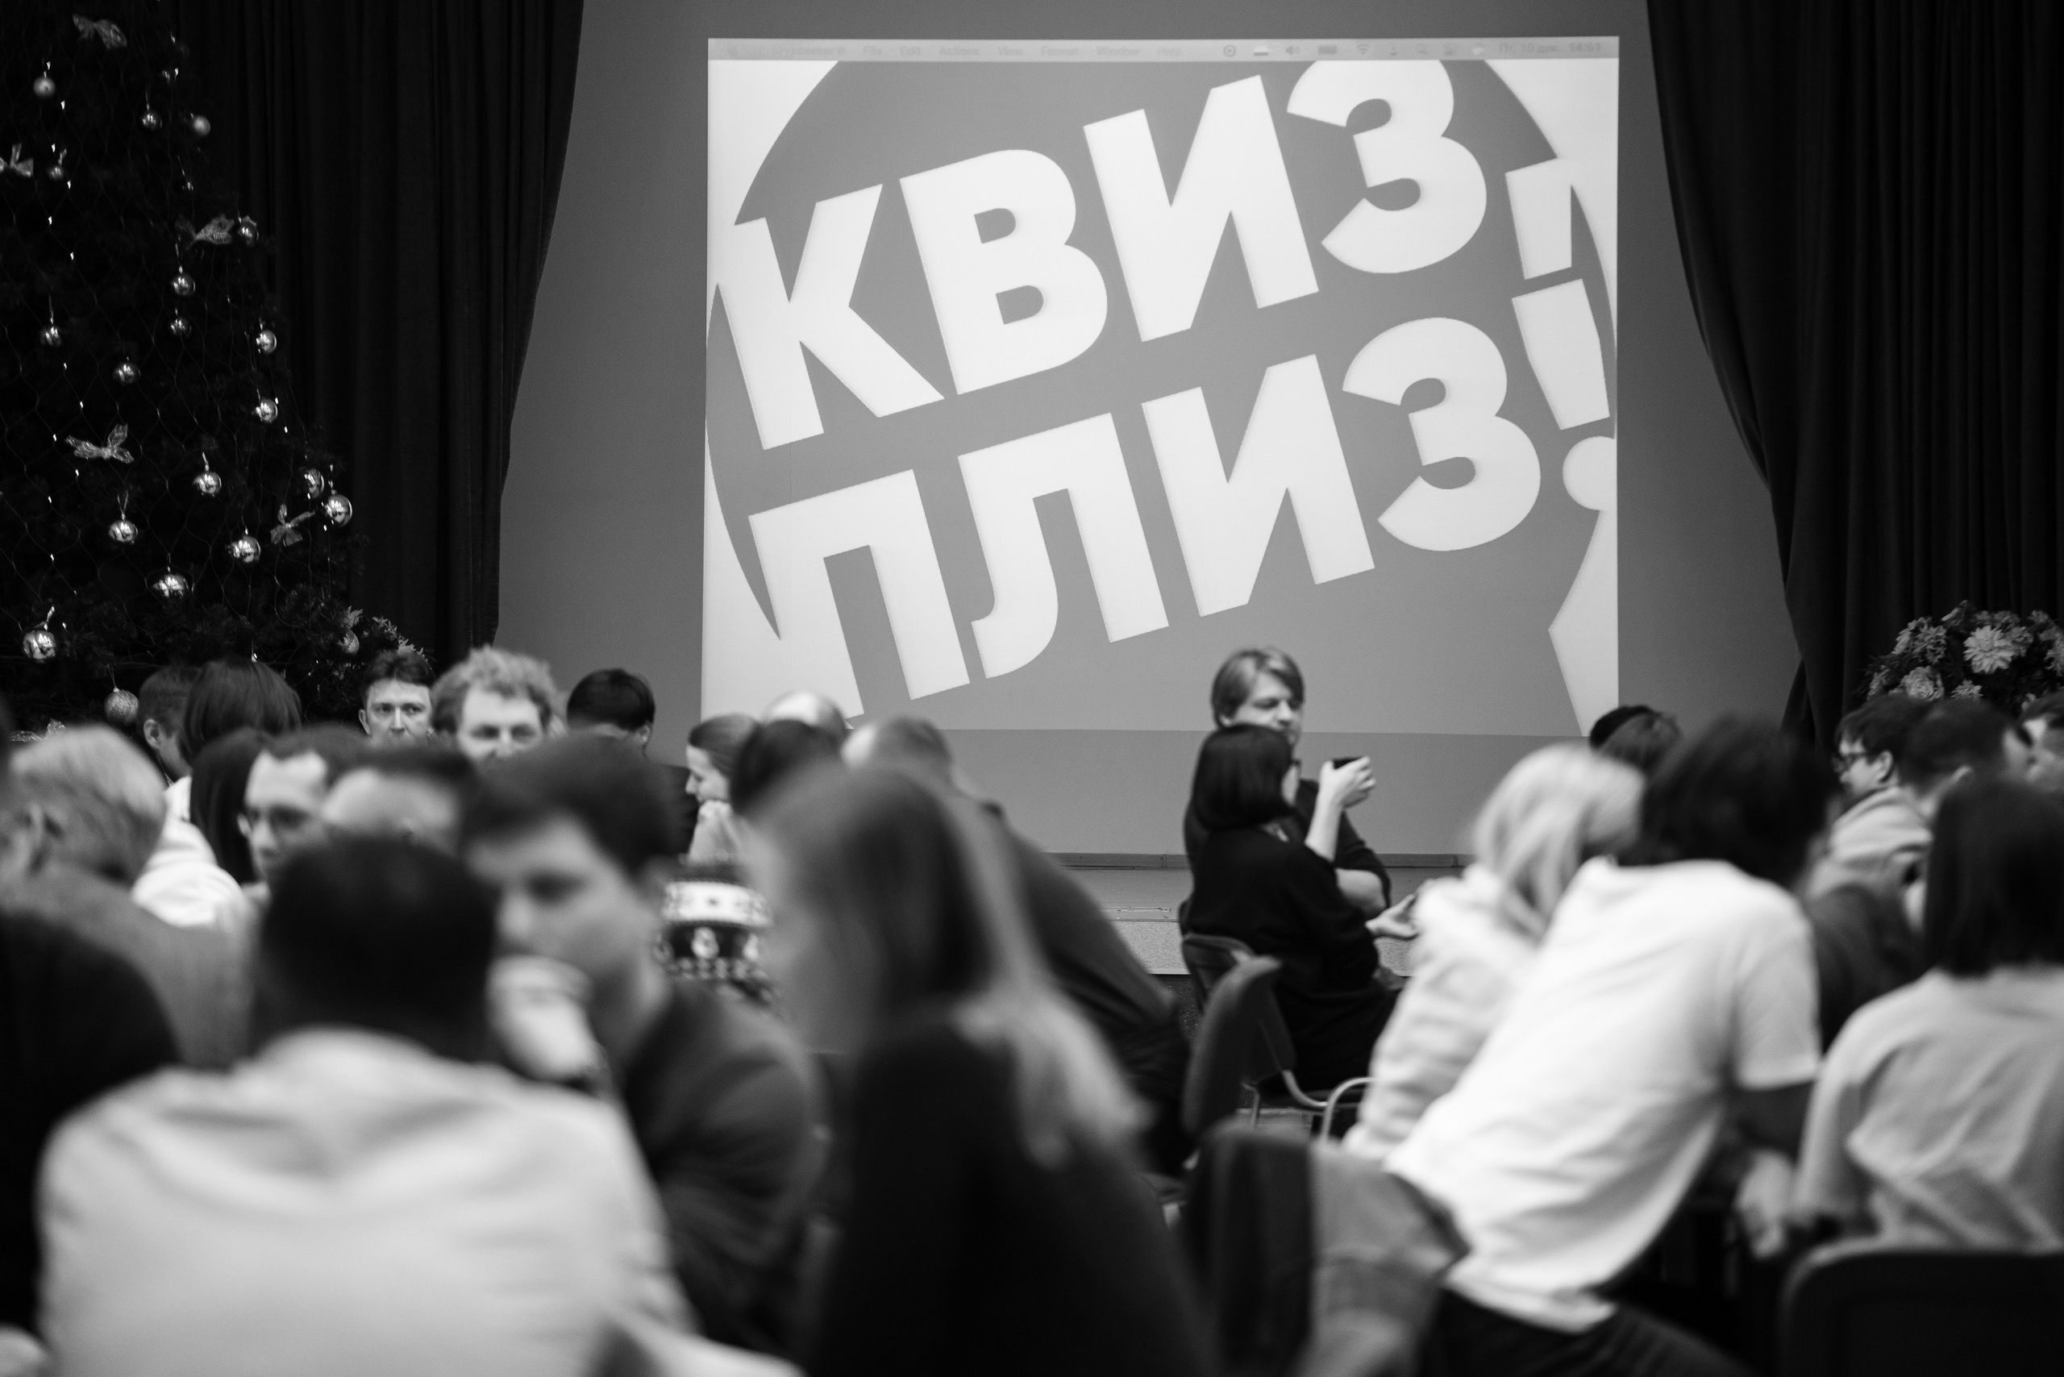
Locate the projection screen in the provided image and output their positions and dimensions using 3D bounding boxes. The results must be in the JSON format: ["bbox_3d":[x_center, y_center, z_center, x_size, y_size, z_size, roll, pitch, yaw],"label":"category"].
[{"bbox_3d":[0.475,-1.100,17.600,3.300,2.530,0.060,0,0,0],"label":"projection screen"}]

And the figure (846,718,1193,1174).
[{"bbox_3d":[-0.140,0.670,7.750,0.800,1.250,0.520,0,0,13],"label":"figure"}]

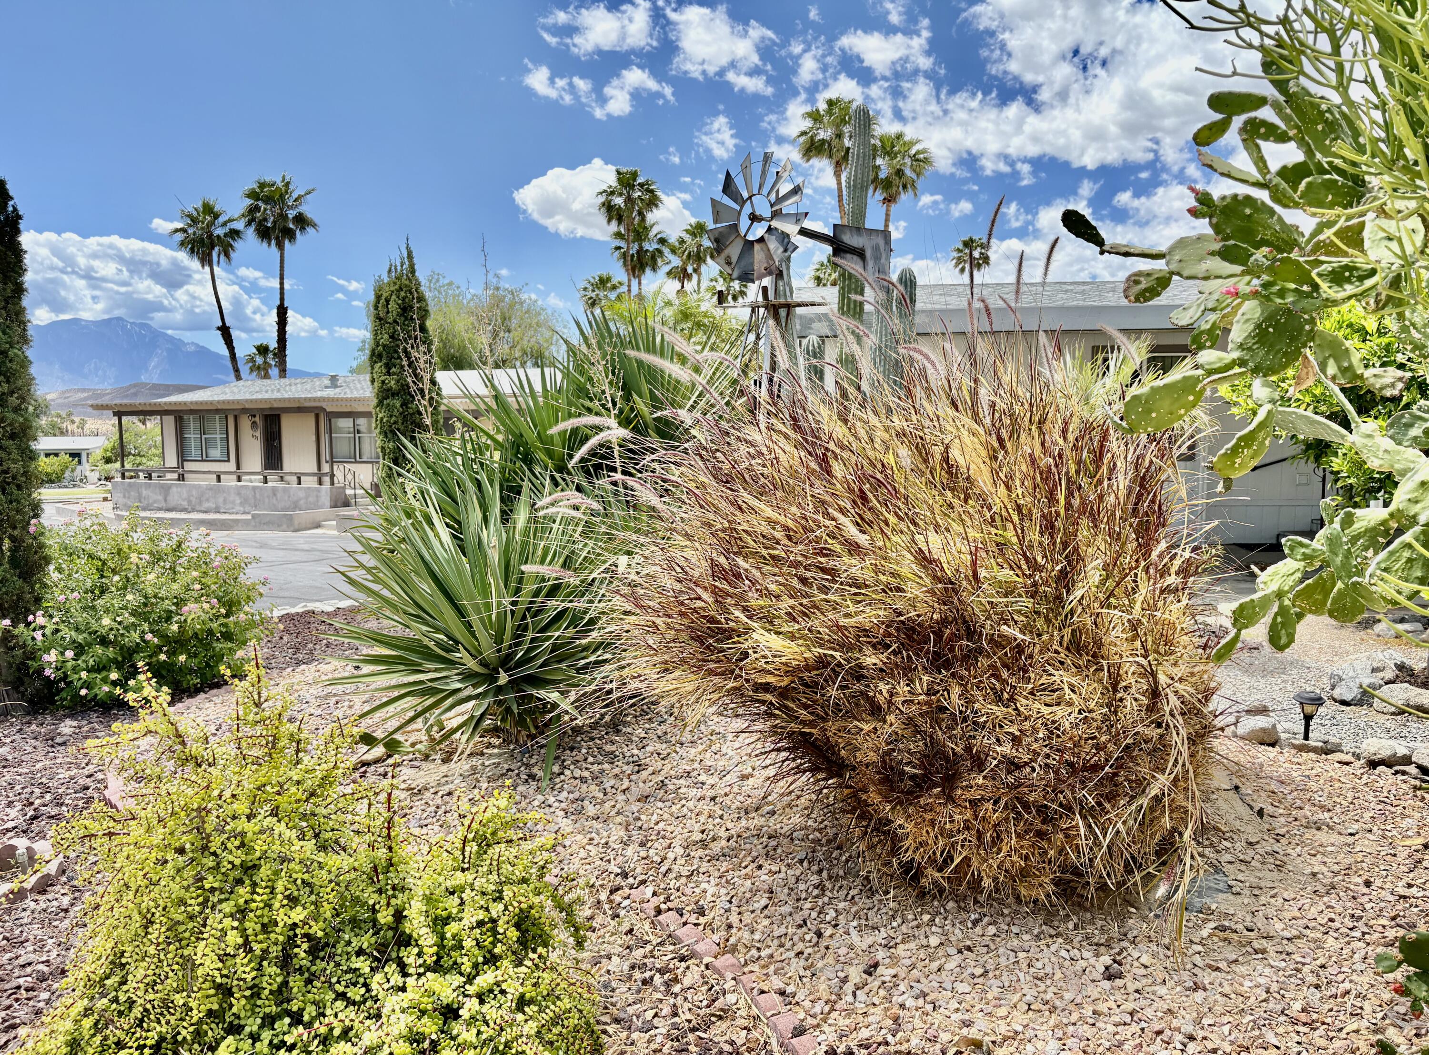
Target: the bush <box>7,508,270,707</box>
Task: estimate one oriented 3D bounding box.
[{"bbox_3d":[-3.601,0.401,6.753,1.567,1.062,1.600,-1,5,0],"label":"bush"}]

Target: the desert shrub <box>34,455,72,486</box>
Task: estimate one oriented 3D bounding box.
[{"bbox_3d":[-38.055,-3.295,61.907,2.510,1.840,2.500,-1,5,0],"label":"desert shrub"}]

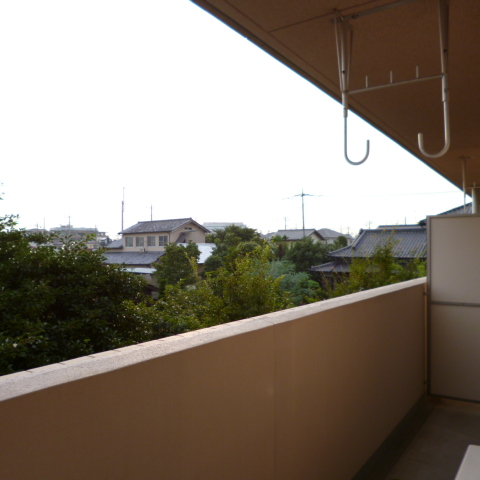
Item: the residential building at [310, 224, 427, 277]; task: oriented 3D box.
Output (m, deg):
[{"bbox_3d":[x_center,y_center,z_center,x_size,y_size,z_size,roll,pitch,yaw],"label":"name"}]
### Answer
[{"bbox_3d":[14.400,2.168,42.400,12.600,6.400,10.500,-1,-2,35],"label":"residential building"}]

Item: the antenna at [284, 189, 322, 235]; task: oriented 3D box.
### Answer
[{"bbox_3d":[7.299,-3.176,51.000,4.300,5.400,1.300,0,-2,0],"label":"antenna"}]

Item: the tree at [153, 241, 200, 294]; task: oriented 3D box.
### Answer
[{"bbox_3d":[-5.939,2.729,41.500,4.400,5.400,4.300,0,-2,0],"label":"tree"}]

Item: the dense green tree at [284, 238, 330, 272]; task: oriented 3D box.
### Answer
[{"bbox_3d":[6.894,2.570,46.000,4.900,5.850,4.700,0,-2,0],"label":"dense green tree"}]

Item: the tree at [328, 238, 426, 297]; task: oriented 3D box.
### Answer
[{"bbox_3d":[6.353,2.369,20.500,4.200,4.900,3.600,0,-2,0],"label":"tree"}]

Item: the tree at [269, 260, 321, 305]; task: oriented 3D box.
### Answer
[{"bbox_3d":[3.316,3.155,27.000,3.200,3.700,3.100,0,-2,0],"label":"tree"}]

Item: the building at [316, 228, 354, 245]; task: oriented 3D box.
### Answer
[{"bbox_3d":[15.467,2.180,75.000,8.000,8.100,7.000,-1,-2,35],"label":"building"}]

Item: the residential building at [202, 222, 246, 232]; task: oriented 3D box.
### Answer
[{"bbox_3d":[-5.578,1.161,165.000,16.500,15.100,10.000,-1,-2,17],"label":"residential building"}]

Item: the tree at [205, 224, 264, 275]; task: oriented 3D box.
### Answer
[{"bbox_3d":[-0.667,1.988,45.500,5.800,7.050,5.500,0,-2,0],"label":"tree"}]

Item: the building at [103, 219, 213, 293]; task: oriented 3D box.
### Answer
[{"bbox_3d":[-9.600,1.735,51.500,10.800,7.950,8.000,-2,-2,40],"label":"building"}]

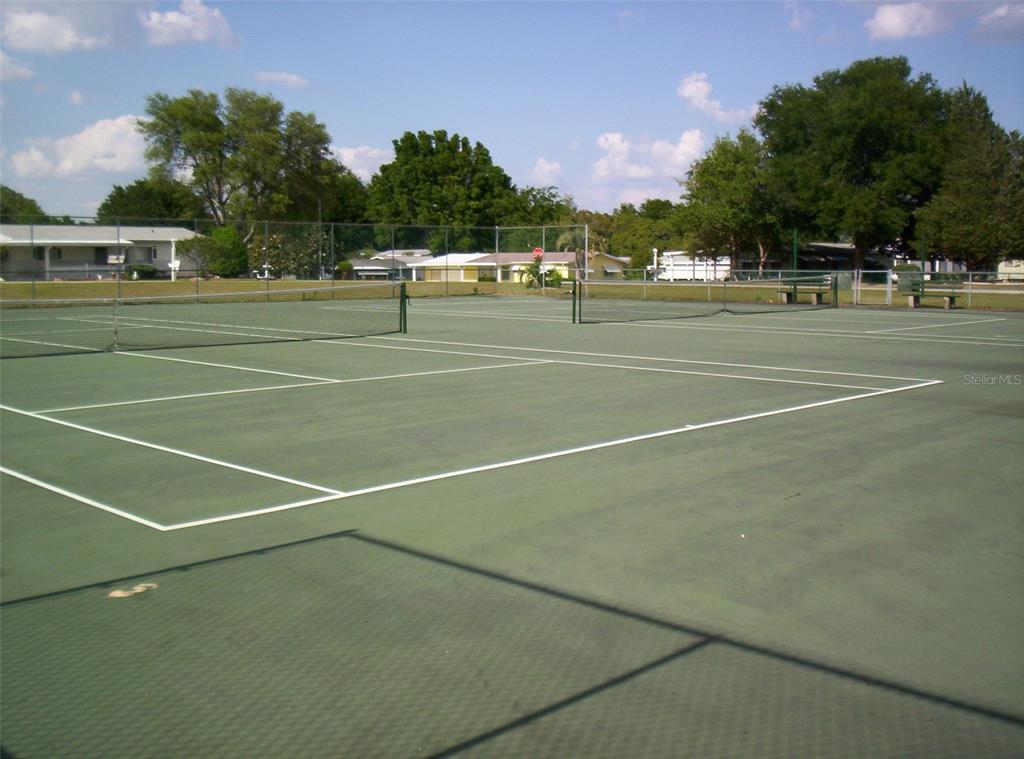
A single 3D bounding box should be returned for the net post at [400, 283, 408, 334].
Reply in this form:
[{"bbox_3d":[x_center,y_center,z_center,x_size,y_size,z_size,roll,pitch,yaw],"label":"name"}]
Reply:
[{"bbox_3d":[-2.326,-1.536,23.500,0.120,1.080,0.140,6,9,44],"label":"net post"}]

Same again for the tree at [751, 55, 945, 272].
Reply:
[{"bbox_3d":[24.300,-15.097,78.871,13.454,15.848,12.500,2,7,17],"label":"tree"}]

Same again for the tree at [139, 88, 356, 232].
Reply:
[{"bbox_3d":[-20.216,-14.873,83.789,16.145,14.357,14.000,-2,6,-13],"label":"tree"}]

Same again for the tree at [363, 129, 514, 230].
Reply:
[{"bbox_3d":[-7.203,-18.188,113.821,15.552,14.932,14.000,0,6,-4],"label":"tree"}]

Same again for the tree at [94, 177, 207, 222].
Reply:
[{"bbox_3d":[-32.413,-13.699,98.484,9.891,8.801,9.000,-2,7,-18],"label":"tree"}]

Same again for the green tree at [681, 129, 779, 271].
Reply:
[{"bbox_3d":[15.439,-12.281,77.580,6.782,10.543,6.800,1,6,11],"label":"green tree"}]

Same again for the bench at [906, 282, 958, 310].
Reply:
[{"bbox_3d":[13.563,-2.721,35.100,1.820,0.870,0.640,6,9,44],"label":"bench"}]

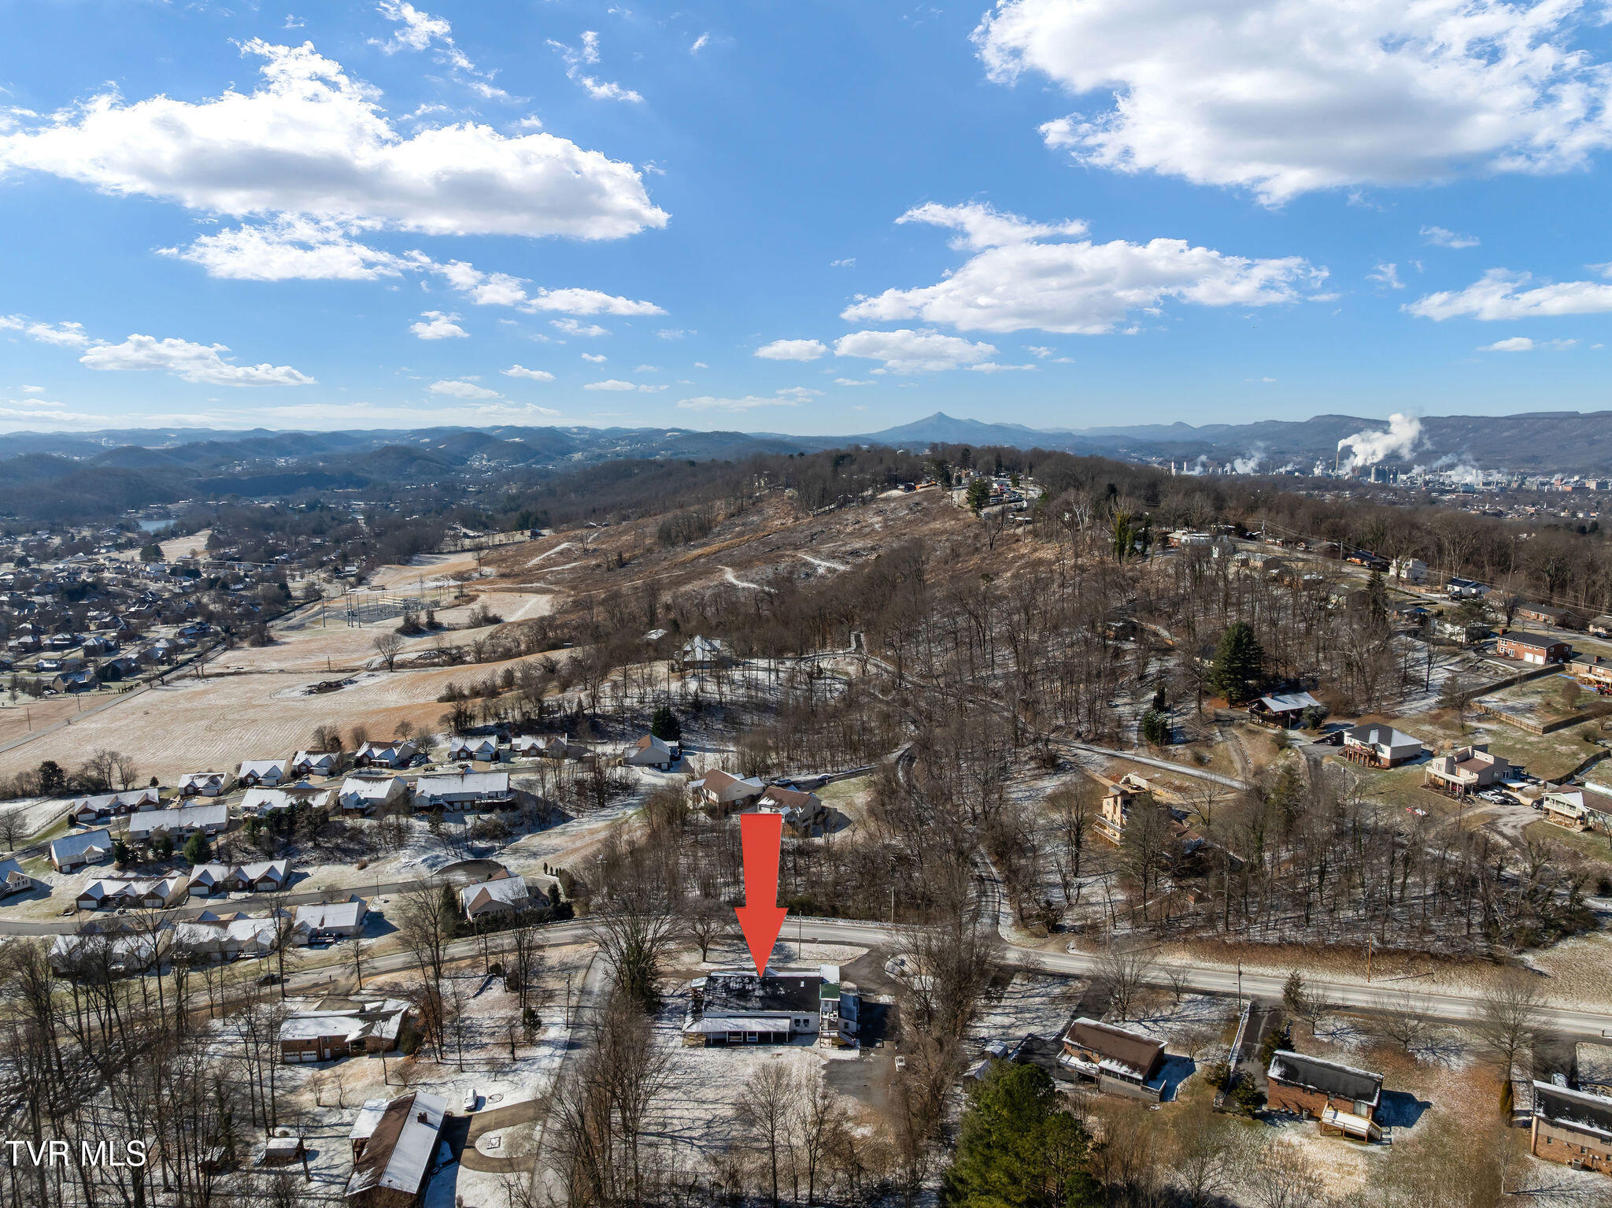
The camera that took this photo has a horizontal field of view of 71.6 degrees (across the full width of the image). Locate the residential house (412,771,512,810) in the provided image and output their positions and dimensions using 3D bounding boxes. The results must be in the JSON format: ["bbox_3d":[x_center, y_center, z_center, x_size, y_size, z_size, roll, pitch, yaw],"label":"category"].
[{"bbox_3d":[-107.556,57.490,350.121,27.500,8.000,15.000,-2,9,-12],"label":"residential house"}]

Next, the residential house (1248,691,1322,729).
[{"bbox_3d":[126.817,27.436,296.240,16.300,7.200,10.700,-3,9,-22],"label":"residential house"}]

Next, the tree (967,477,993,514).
[{"bbox_3d":[99.480,-61.570,639.360,15.140,22.260,15.140,0,9,0],"label":"tree"}]

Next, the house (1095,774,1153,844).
[{"bbox_3d":[71.896,45.273,252.098,10.500,12.800,10.500,-2,9,-16],"label":"house"}]

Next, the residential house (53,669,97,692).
[{"bbox_3d":[-354.391,36.343,541.329,17.000,8.000,14.000,-7,11,-41],"label":"residential house"}]

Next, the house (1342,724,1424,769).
[{"bbox_3d":[127.740,31.260,248.000,11.800,7.300,13.300,-3,9,-20],"label":"house"}]

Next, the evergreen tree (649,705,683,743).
[{"bbox_3d":[-43.550,37.940,348.000,9.520,12.430,9.520,0,8,0],"label":"evergreen tree"}]

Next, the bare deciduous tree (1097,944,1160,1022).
[{"bbox_3d":[56.830,66.970,197.670,10.500,14.950,10.500,0,9,0],"label":"bare deciduous tree"}]

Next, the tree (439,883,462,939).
[{"bbox_3d":[-80.590,69.410,253.000,4.980,13.230,4.980,0,8,0],"label":"tree"}]

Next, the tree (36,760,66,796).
[{"bbox_3d":[-240.038,54.884,355.454,7.400,11.600,7.400,-6,10,-34],"label":"tree"}]

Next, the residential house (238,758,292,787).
[{"bbox_3d":[-186.020,58.120,384.000,13.800,7.200,10.800,-1,8,-5],"label":"residential house"}]

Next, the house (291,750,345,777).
[{"bbox_3d":[-171.560,56.020,392.000,13.800,7.200,10.800,-1,8,-4],"label":"house"}]

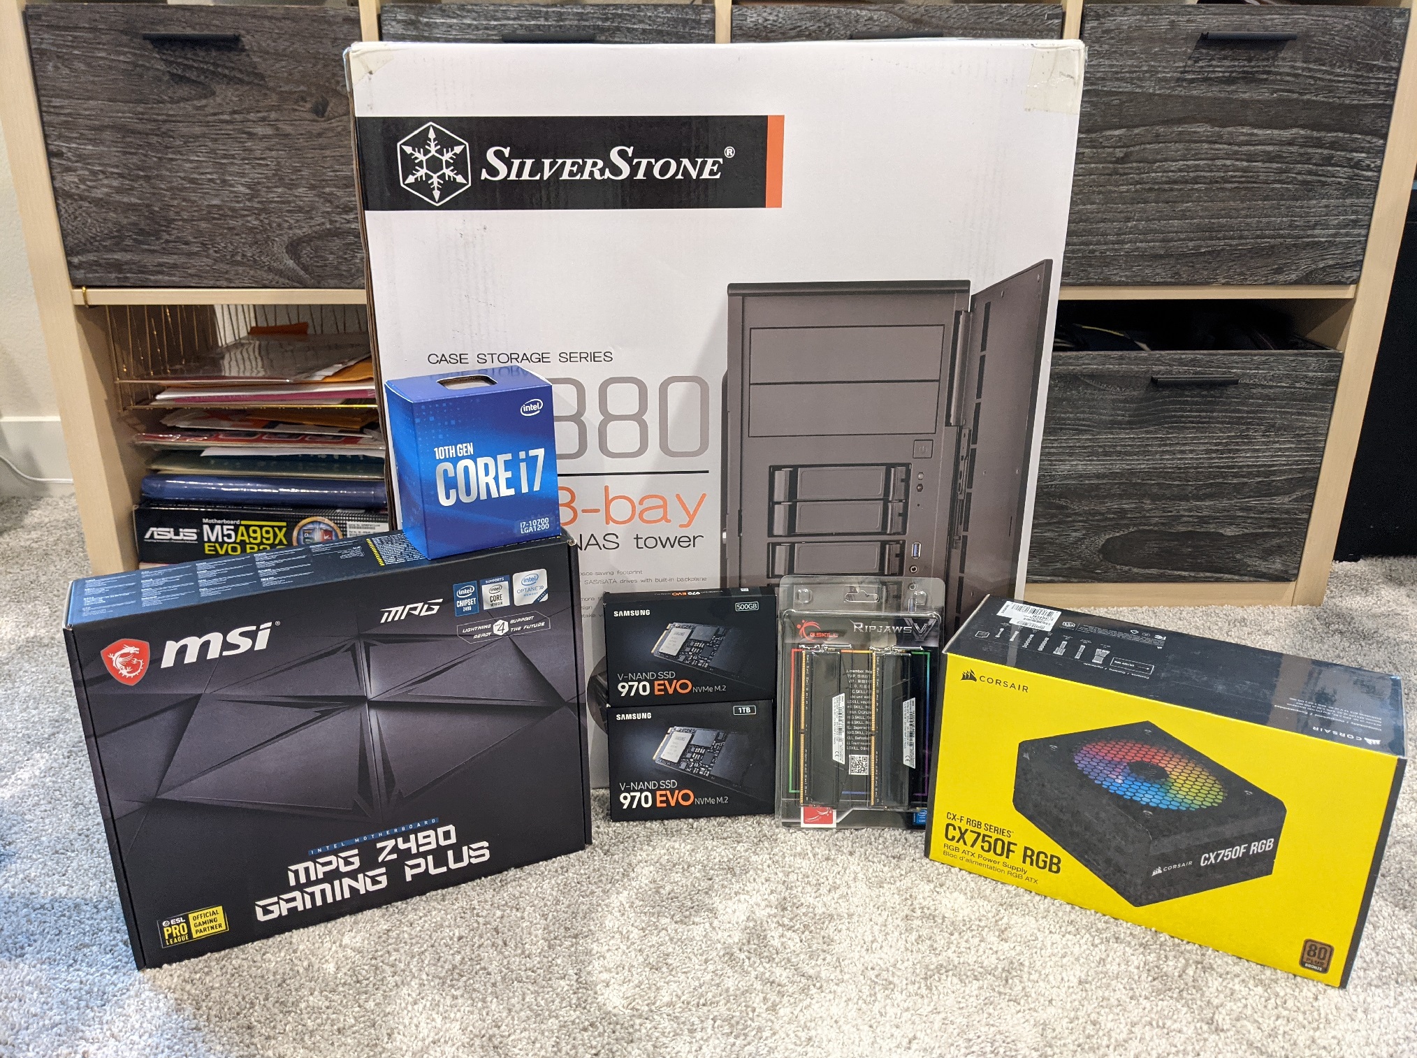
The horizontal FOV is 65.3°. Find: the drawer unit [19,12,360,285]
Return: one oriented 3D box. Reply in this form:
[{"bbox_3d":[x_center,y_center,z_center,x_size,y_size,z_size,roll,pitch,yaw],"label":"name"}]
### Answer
[{"bbox_3d":[-0.516,-0.448,1.304,0.332,0.277,0.370,0,20,-1],"label":"drawer unit"}]

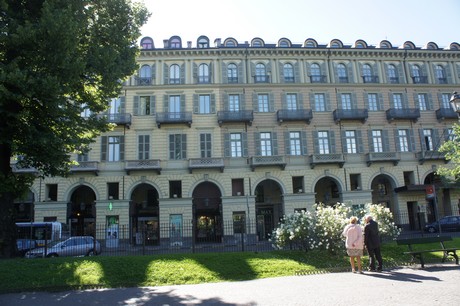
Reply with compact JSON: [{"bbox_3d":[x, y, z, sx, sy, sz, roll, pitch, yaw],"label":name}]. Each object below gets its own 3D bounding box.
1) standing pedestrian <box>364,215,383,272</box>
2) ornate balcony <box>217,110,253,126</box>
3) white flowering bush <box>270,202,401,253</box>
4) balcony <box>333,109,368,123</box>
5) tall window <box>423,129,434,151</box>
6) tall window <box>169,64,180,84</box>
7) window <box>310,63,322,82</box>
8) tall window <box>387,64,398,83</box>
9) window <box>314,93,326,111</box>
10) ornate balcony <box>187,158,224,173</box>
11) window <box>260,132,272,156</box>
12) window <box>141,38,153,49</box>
[{"bbox_3d":[4.346,2.745,10.455,0.500,1.690,0.380,0,-13,-14],"label":"standing pedestrian"},{"bbox_3d":[0.589,-3.625,35.602,3.600,1.400,1.000,-2,-12,-4],"label":"ornate balcony"},{"bbox_3d":[4.684,3.440,15.600,5.400,2.250,2.900,-2,-12,-5],"label":"white flowering bush"},{"bbox_3d":[12.892,-3.916,36.825,3.320,1.230,1.000,-2,-11,-5],"label":"balcony"},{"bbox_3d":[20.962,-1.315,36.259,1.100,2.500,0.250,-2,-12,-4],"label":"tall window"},{"bbox_3d":[-5.717,-8.186,35.850,1.132,2.278,0.250,-2,-11,-5],"label":"tall window"},{"bbox_3d":[9.485,-8.791,37.949,1.170,2.400,0.220,-2,-12,-4],"label":"window"},{"bbox_3d":[18.238,-8.907,38.569,1.200,2.400,0.220,-2,-12,-4],"label":"tall window"},{"bbox_3d":[9.582,-5.329,36.467,1.130,2.019,0.250,-2,-11,-5],"label":"window"},{"bbox_3d":[-2.244,1.303,33.636,3.454,1.342,1.050,-2,-11,-5],"label":"ornate balcony"},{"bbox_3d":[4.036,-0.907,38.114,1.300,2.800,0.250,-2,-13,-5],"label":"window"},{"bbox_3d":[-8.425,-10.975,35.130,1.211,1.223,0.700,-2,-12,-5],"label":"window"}]

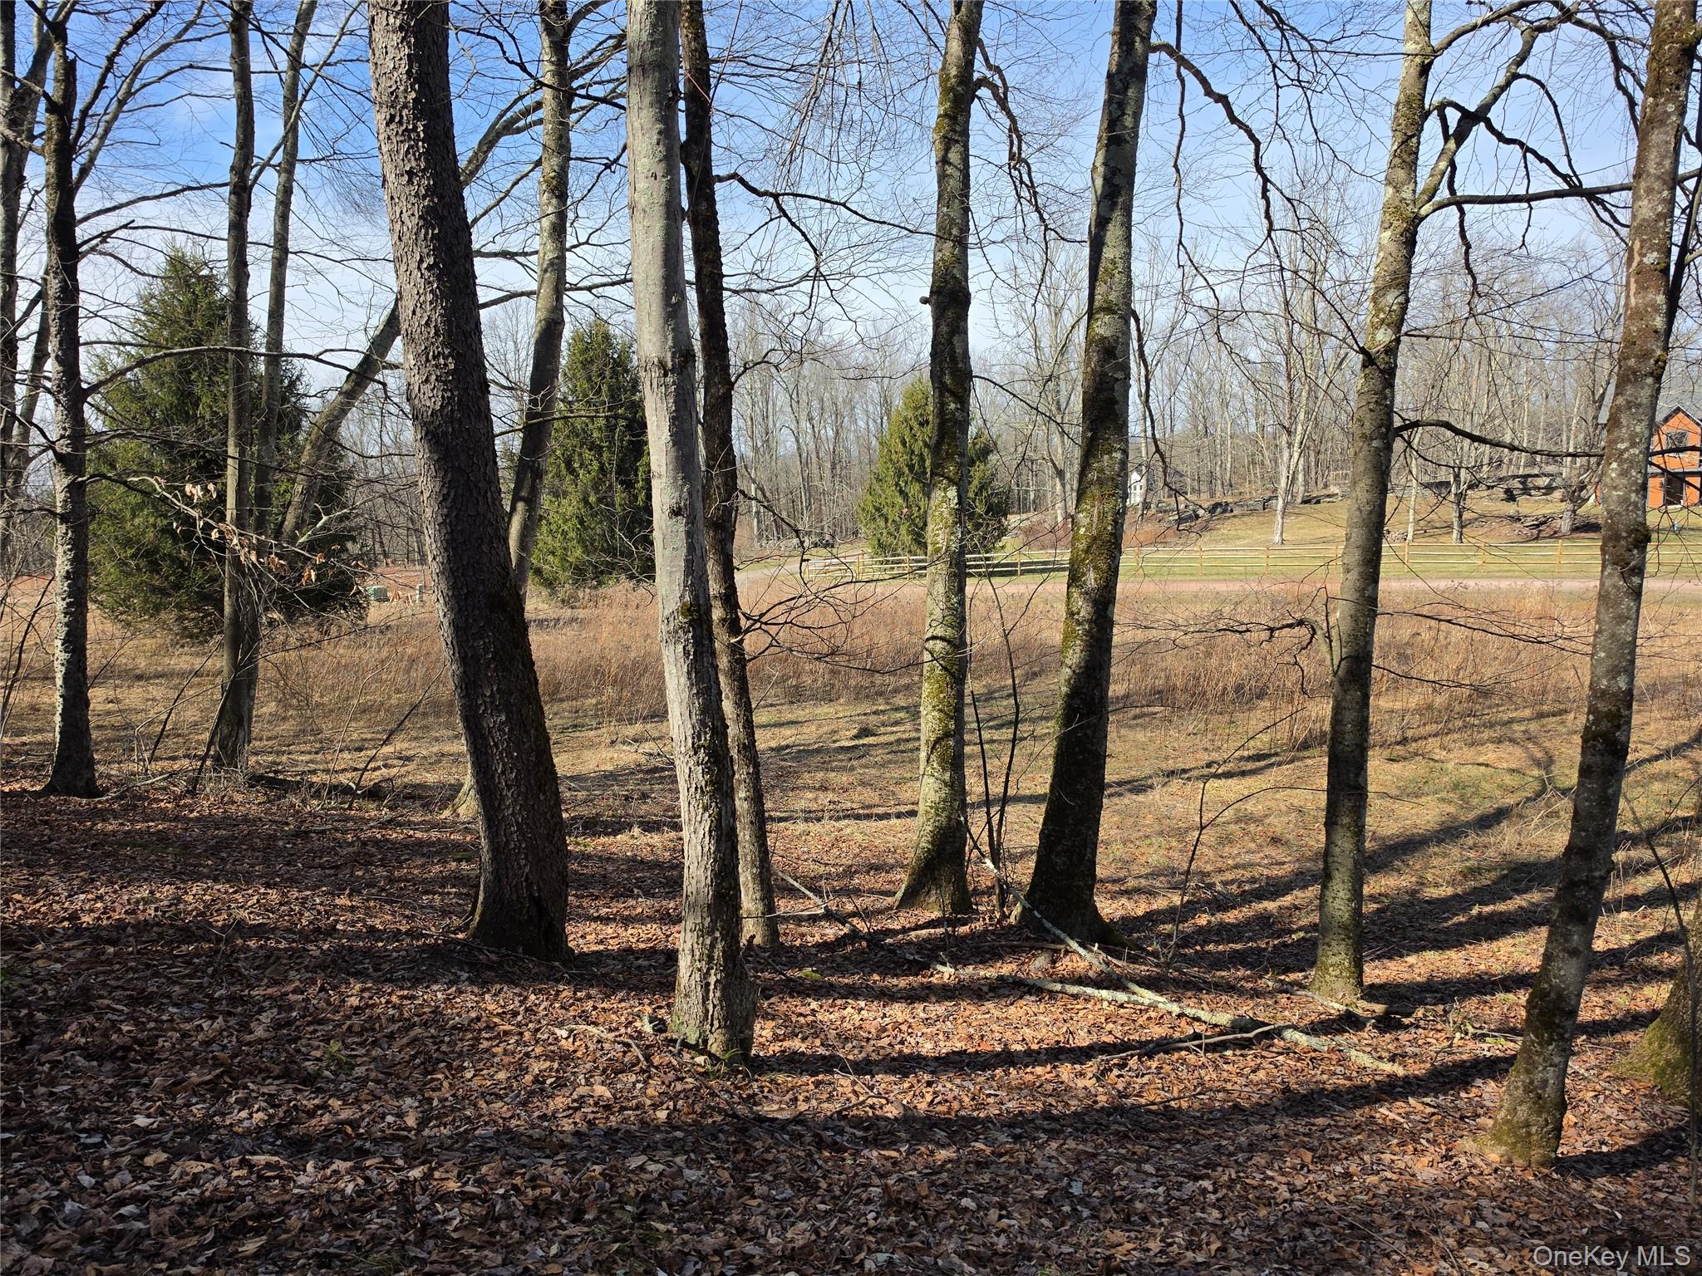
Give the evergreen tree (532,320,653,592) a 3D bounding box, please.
[{"bbox_3d":[-9.260,-6.690,42.000,5.200,10.300,5.200,0,4,0],"label":"evergreen tree"}]

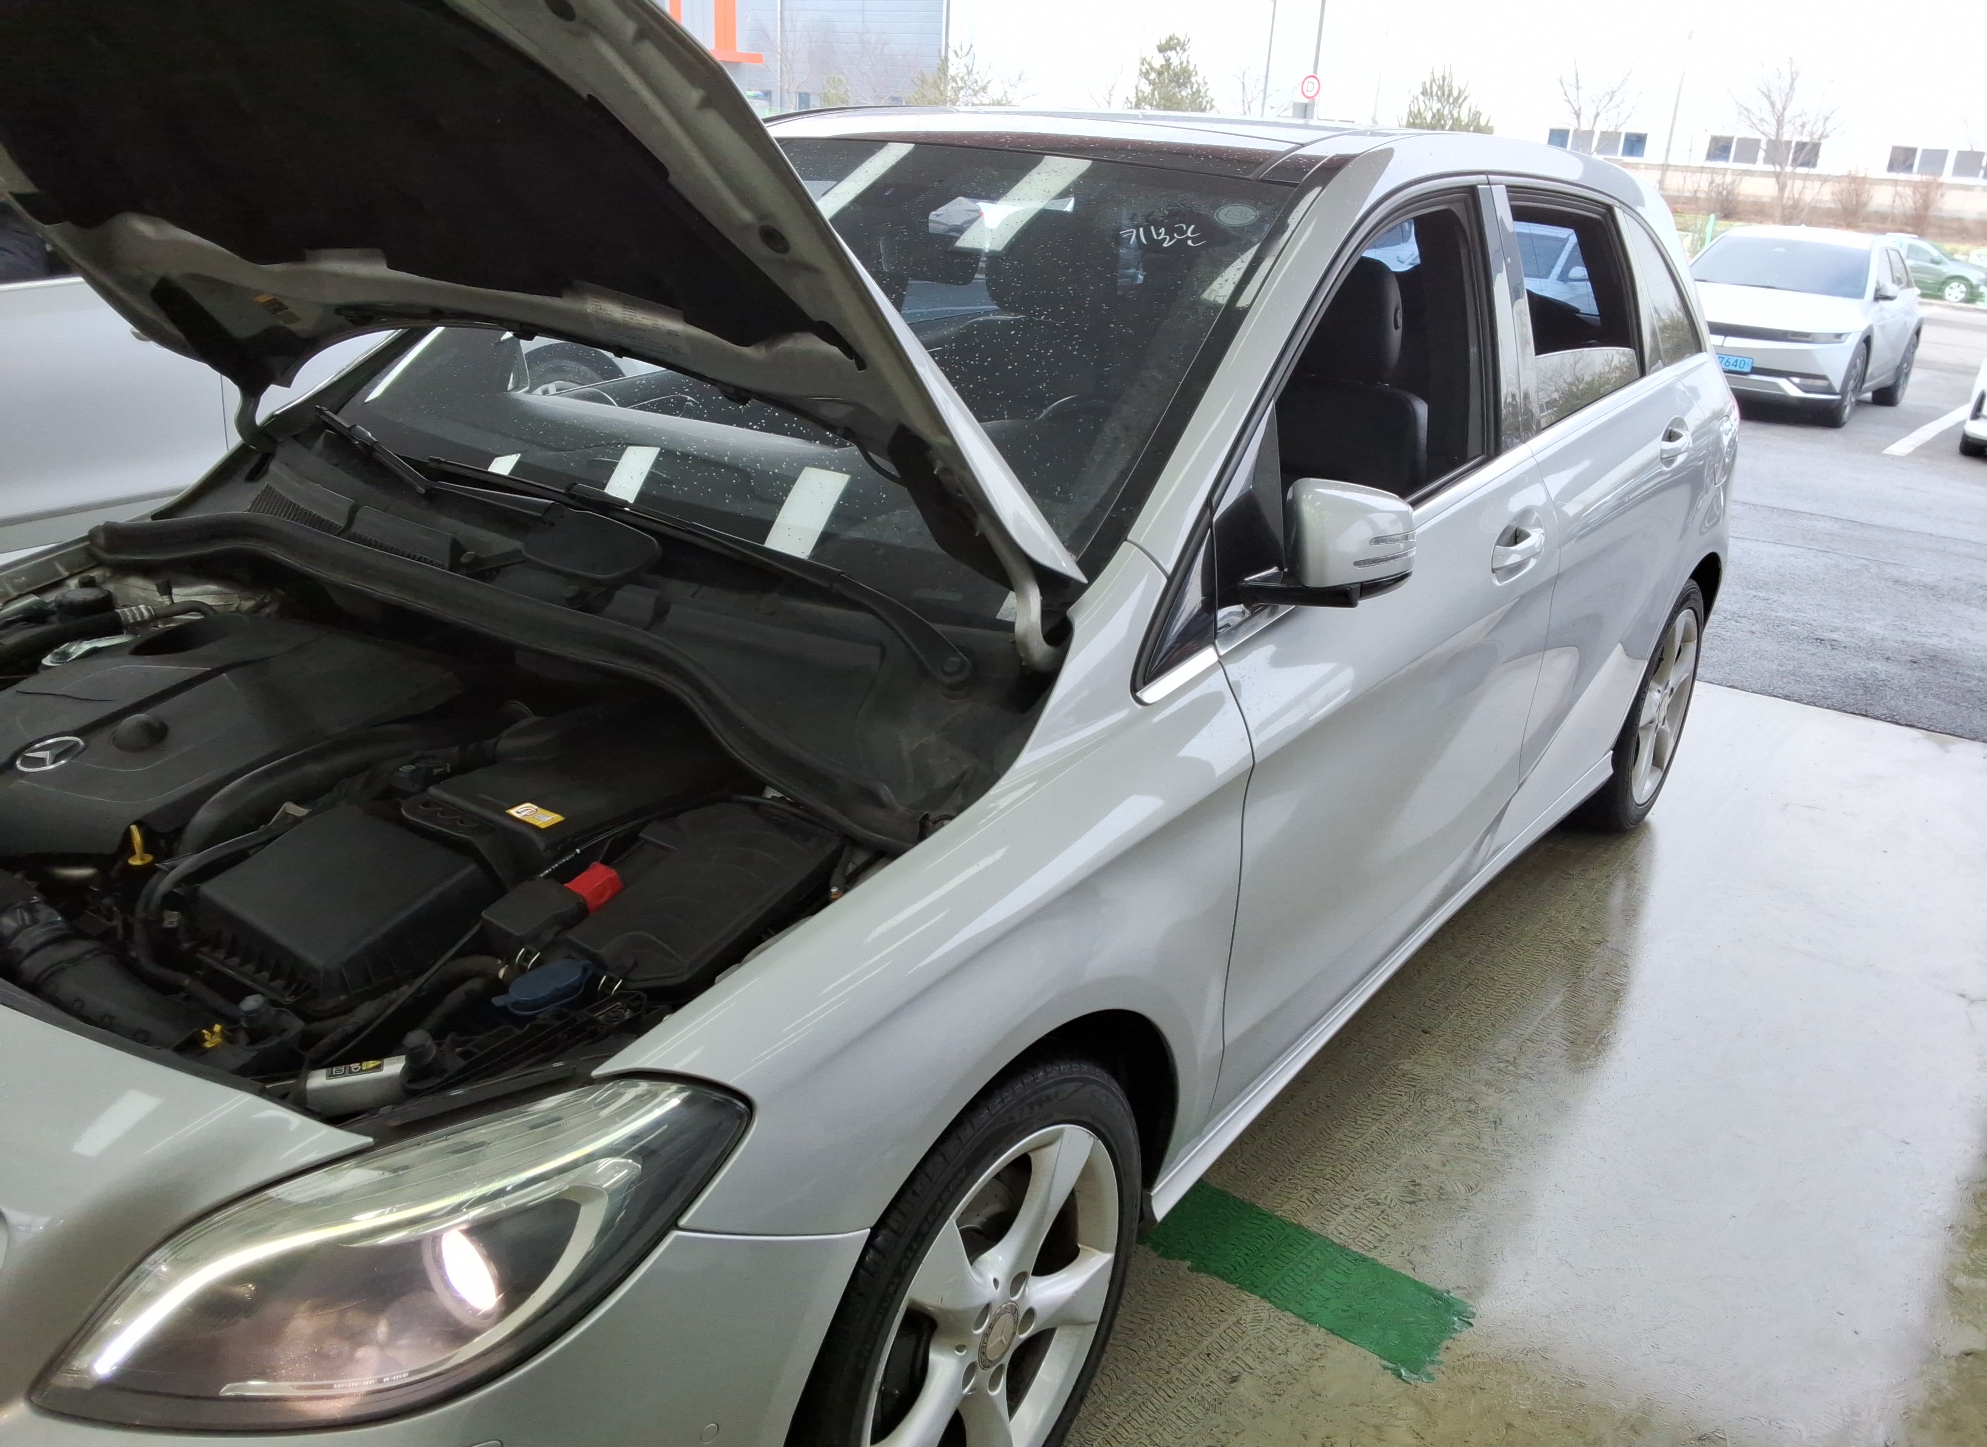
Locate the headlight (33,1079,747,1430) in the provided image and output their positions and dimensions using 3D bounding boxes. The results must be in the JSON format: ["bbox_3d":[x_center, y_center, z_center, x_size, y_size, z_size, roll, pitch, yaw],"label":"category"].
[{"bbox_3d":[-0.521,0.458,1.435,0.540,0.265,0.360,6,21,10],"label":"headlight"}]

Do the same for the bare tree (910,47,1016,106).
[{"bbox_3d":[-0.931,-18.066,47.000,3.270,3.260,3.270,2,22,-2],"label":"bare tree"}]

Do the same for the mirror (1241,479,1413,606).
[{"bbox_3d":[0.389,-0.228,1.931,0.230,0.170,0.175,16,25,33],"label":"mirror"}]

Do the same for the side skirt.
[{"bbox_3d":[0.791,0.355,2.922,0.100,0.105,2.020,16,25,33],"label":"side skirt"}]

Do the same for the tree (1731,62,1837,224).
[{"bbox_3d":[22.144,-16.211,45.000,2.910,4.300,2.910,12,24,22],"label":"tree"}]

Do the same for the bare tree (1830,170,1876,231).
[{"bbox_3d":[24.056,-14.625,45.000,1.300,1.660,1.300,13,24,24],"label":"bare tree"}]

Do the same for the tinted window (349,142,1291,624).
[{"bbox_3d":[-0.272,-0.619,2.447,1.430,0.170,1.000,16,58,33],"label":"tinted window"}]

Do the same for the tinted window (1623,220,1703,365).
[{"bbox_3d":[1.501,-0.949,3.568,0.080,0.350,0.600,-9,10,34],"label":"tinted window"}]

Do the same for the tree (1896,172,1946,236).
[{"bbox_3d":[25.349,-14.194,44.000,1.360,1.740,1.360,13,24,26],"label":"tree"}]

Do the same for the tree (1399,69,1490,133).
[{"bbox_3d":[12.951,-16.949,46.000,2.930,3.340,2.930,8,22,13],"label":"tree"}]

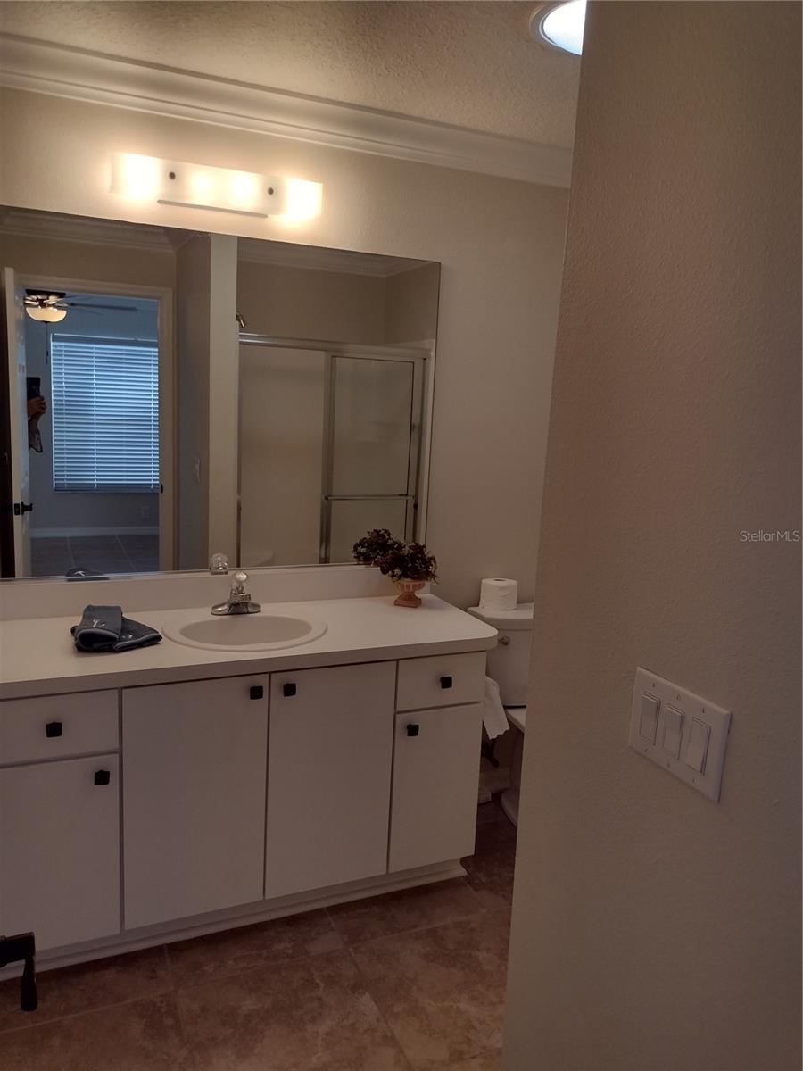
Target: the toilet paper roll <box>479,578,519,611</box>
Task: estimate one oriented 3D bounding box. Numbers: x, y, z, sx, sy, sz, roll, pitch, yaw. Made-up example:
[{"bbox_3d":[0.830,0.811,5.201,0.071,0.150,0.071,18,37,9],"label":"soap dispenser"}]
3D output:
[{"bbox_3d":[0.351,0.213,2.981,0.120,0.100,0.120,3,10,0],"label":"toilet paper roll"}]

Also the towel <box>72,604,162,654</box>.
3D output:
[{"bbox_3d":[-0.774,0.243,2.270,0.225,0.070,0.230,-2,11,-25],"label":"towel"}]

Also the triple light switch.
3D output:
[{"bbox_3d":[0.360,0.258,1.098,0.010,0.115,0.163,-2,11,-25],"label":"triple light switch"}]

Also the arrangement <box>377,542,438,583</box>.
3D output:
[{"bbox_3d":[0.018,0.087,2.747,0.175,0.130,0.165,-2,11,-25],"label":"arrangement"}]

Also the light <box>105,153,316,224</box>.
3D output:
[{"bbox_3d":[-0.519,-0.983,2.373,0.585,0.100,0.110,-2,11,-25],"label":"light"}]

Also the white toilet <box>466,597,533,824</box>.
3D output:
[{"bbox_3d":[0.561,0.686,2.861,0.470,0.762,0.700,-2,11,-25],"label":"white toilet"}]

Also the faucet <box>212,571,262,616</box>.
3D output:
[{"bbox_3d":[-0.499,0.178,2.539,0.155,0.132,0.130,-2,11,-25],"label":"faucet"}]

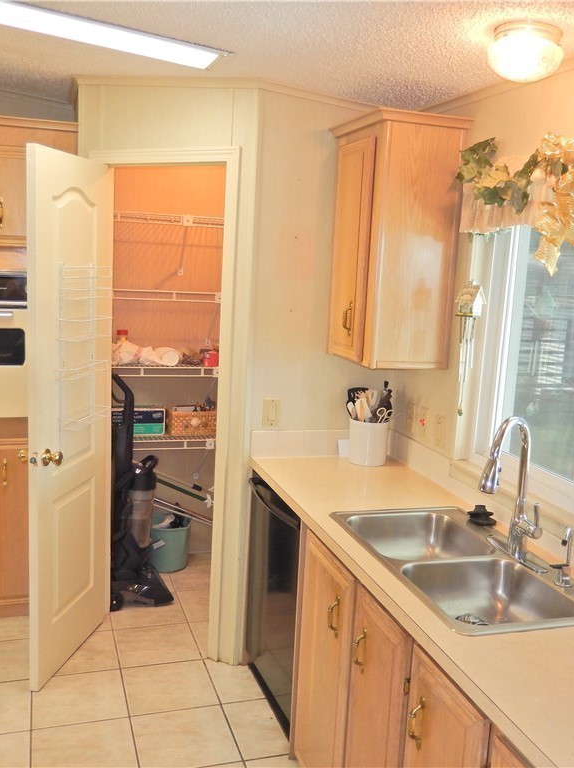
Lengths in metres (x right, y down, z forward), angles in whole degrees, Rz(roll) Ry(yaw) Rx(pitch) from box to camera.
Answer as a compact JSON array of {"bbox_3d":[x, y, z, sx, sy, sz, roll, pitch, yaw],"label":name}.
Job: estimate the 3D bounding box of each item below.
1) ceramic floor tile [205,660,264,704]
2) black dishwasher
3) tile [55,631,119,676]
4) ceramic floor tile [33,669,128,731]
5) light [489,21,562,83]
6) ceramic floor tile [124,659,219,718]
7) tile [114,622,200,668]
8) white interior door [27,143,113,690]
[{"bbox_3d":[-0.143,1.218,3.082,0.343,0.010,0.343,0,9,-18],"label":"ceramic floor tile"},{"bbox_3d":[0.197,0.816,2.835,0.620,0.850,0.600,0,9,-18],"label":"black dishwasher"},{"bbox_3d":[-0.910,1.167,3.191,0.343,0.010,0.343,0,9,-18],"label":"tile"},{"bbox_3d":[-0.793,1.204,2.829,0.337,0.010,0.337,0,9,-18],"label":"ceramic floor tile"},{"bbox_3d":[0.632,-0.866,1.954,0.203,0.125,0.203,0,9,-17],"label":"light"},{"bbox_3d":[-0.468,1.203,2.936,0.337,0.010,0.337,0,9,-18],"label":"ceramic floor tile"},{"bbox_3d":[-0.580,1.166,3.300,0.343,0.010,0.343,0,9,-18],"label":"tile"},{"bbox_3d":[-0.869,0.132,2.995,0.045,2.030,0.610,4,9,10],"label":"white interior door"}]

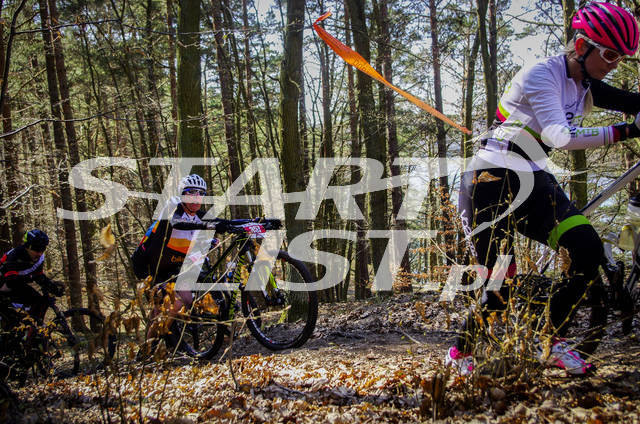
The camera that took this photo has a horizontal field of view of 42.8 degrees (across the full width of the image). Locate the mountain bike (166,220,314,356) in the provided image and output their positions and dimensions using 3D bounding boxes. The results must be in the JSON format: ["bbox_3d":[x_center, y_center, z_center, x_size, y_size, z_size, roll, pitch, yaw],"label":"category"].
[{"bbox_3d":[-0.684,0.607,6.371,0.709,1.024,1.822,-6,-7,-42],"label":"mountain bike"}]

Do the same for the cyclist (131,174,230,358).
[{"bbox_3d":[-1.069,0.436,6.300,0.600,1.470,0.850,-8,8,-43],"label":"cyclist"}]

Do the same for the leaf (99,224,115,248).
[{"bbox_3d":[-0.718,0.083,2.750,0.050,0.080,0.030,-2,4,-9],"label":"leaf"}]

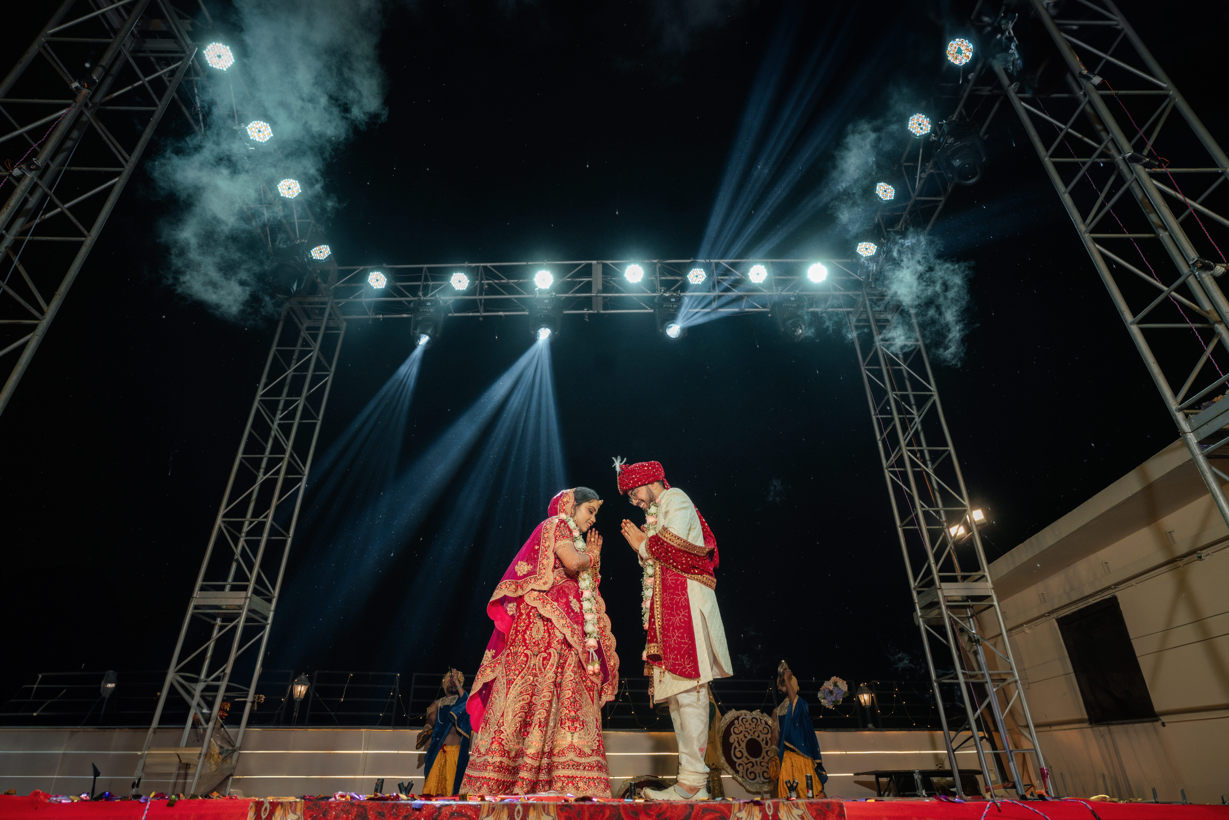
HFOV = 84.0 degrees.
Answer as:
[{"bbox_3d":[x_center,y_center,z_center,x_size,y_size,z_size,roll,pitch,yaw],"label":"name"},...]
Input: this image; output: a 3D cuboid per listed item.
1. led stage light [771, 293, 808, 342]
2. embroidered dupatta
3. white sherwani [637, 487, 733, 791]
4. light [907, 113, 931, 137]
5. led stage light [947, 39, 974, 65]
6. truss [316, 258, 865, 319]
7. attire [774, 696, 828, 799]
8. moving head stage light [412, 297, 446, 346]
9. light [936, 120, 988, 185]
[{"bbox_3d":[1.690,-0.851,6.516,0.330,0.490,0.280,3,-31,-5],"label":"led stage light"},{"bbox_3d":[-0.352,1.006,3.621,0.720,1.280,0.600,-8,-32,13],"label":"embroidered dupatta"},{"bbox_3d":[0.360,1.091,3.525,0.460,1.530,0.500,3,-31,-5],"label":"white sherwani"},{"bbox_3d":[2.655,-2.483,5.933,0.210,0.200,0.210,-29,-79,39],"label":"light"},{"bbox_3d":[2.540,-2.633,4.954,0.200,0.170,0.200,37,-22,23],"label":"led stage light"},{"bbox_3d":[-0.251,-1.366,7.604,6.040,0.530,0.340,-1,-31,1],"label":"truss"},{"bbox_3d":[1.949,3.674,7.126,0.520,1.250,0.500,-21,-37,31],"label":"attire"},{"bbox_3d":[-1.810,-0.812,6.563,0.330,0.490,0.280,-3,-31,5],"label":"moving head stage light"},{"bbox_3d":[2.460,-1.835,4.868,0.340,0.480,0.290,-11,-33,17],"label":"light"}]

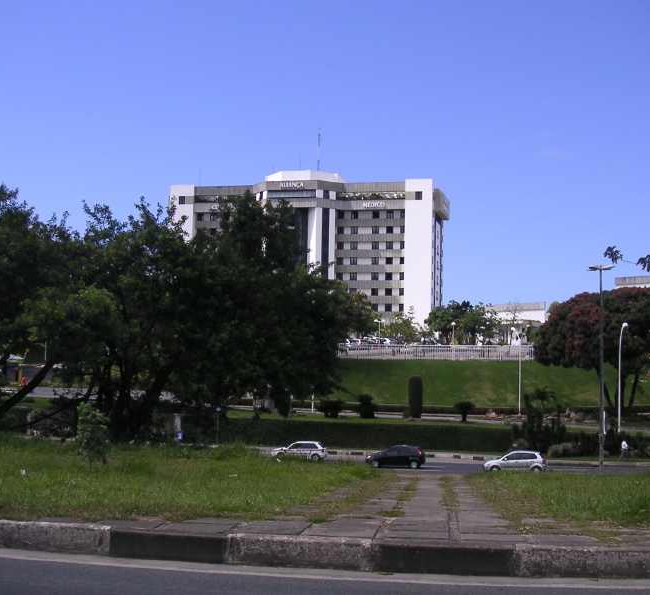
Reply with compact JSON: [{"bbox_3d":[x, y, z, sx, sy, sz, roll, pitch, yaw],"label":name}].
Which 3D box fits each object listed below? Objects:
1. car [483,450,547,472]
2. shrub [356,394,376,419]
[{"bbox_3d":[11.820,10.139,52.736,3.880,1.460,1.660,0,-3,11],"label":"car"},{"bbox_3d":[3.611,9.717,76.000,1.650,1.950,1.650,1,-4,0],"label":"shrub"}]

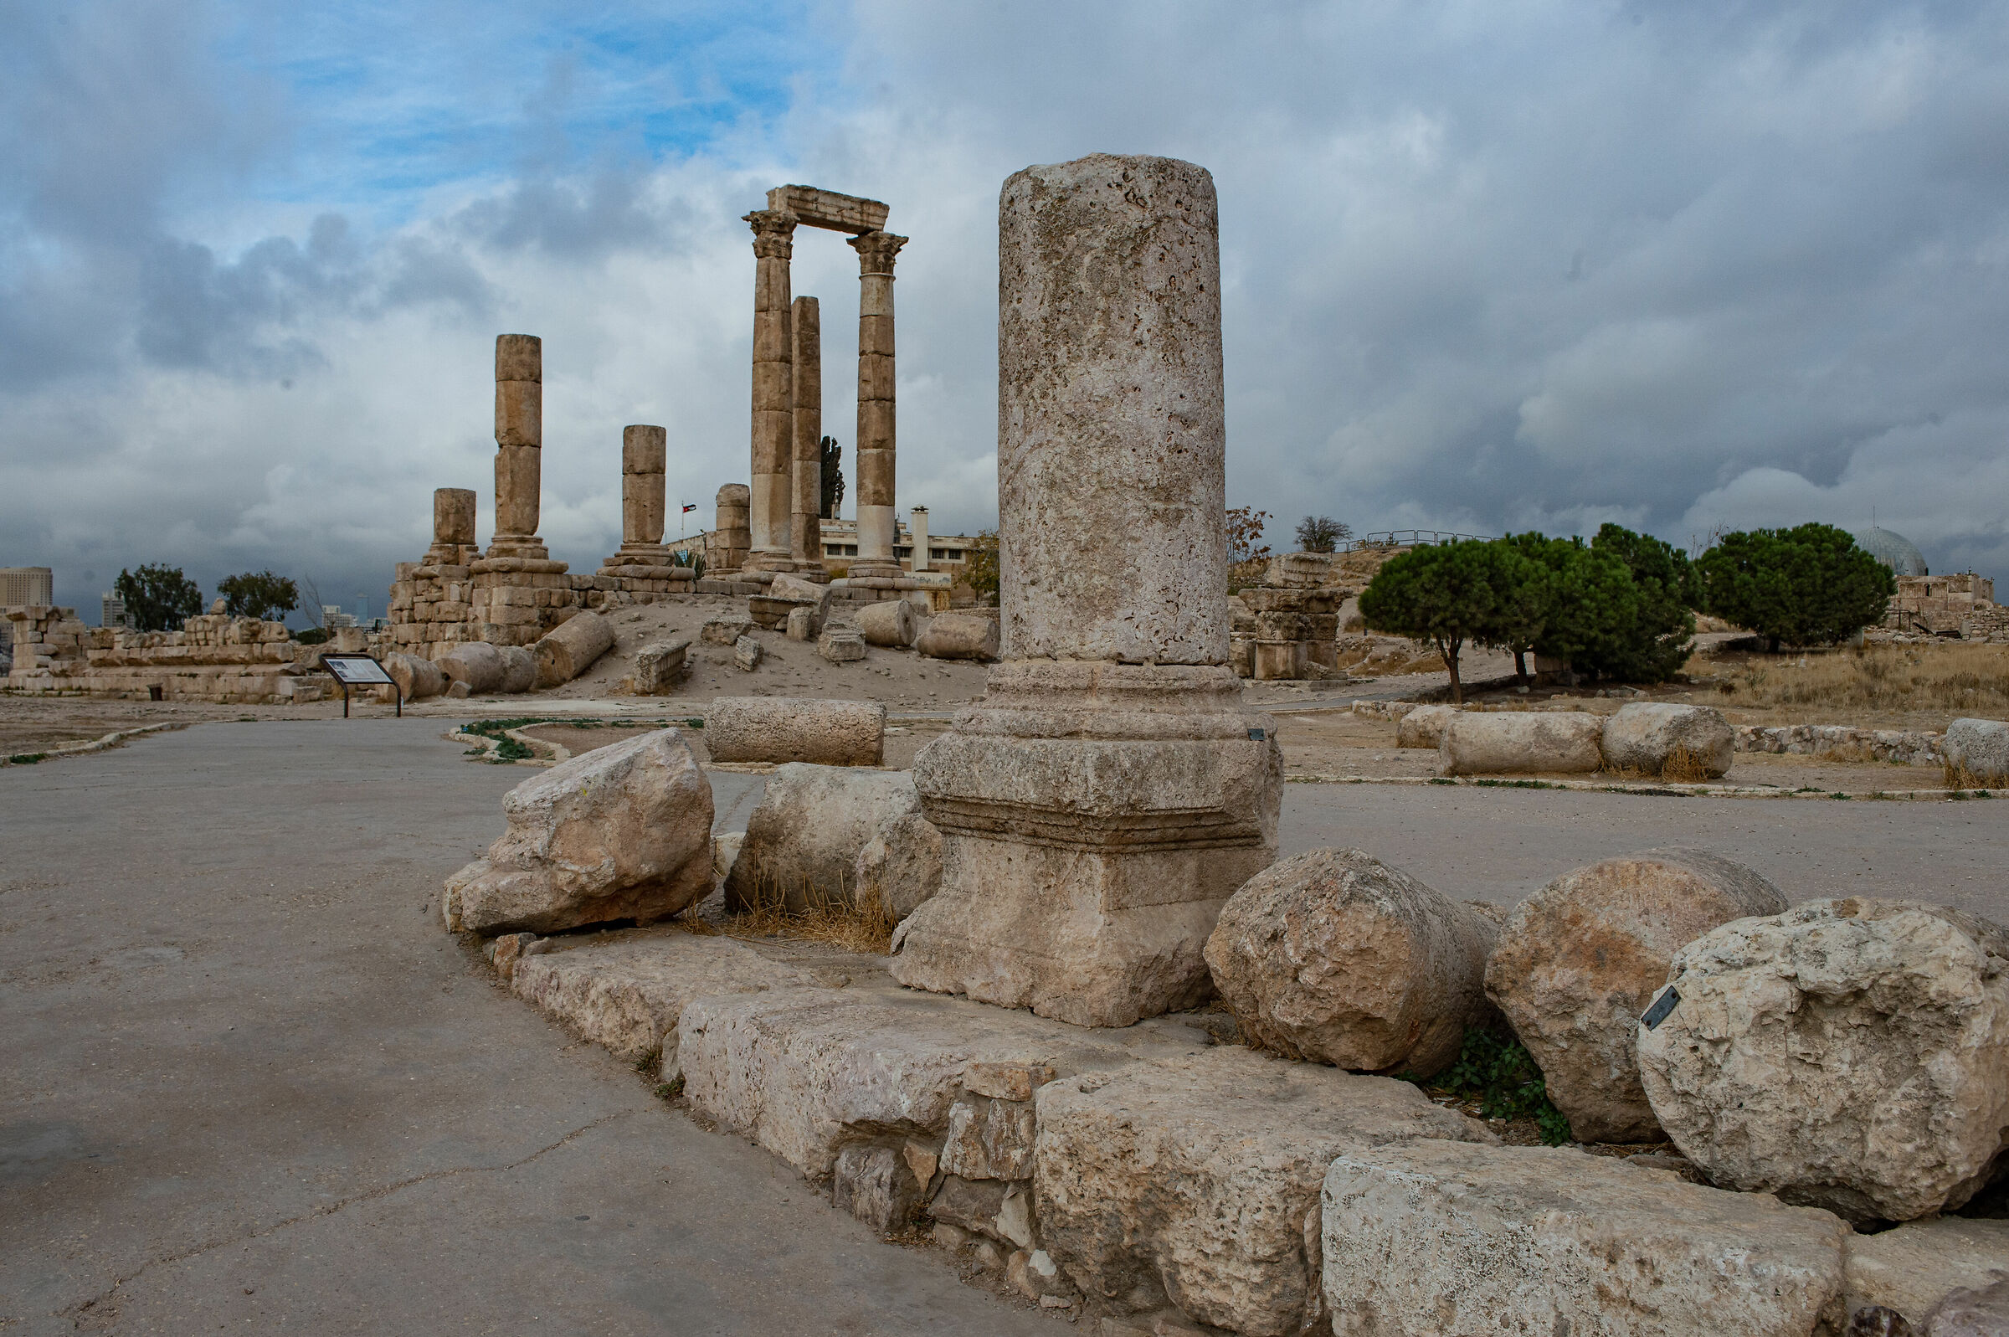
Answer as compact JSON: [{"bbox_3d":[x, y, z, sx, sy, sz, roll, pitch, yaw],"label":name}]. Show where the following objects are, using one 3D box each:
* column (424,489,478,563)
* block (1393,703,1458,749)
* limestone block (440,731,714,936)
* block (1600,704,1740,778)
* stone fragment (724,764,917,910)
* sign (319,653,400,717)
[{"bbox_3d":[-15.579,-4.047,49.000,1.620,2.180,1.620,0,0,-40],"label":"column"},{"bbox_3d":[7.298,0.982,29.596,1.200,0.750,0.800,0,1,-6],"label":"block"},{"bbox_3d":[-2.206,0.833,8.950,1.300,0.950,0.800,0,0,-18],"label":"limestone block"},{"bbox_3d":[7.595,0.818,19.800,0.820,0.800,1.150,0,0,-14],"label":"block"},{"bbox_3d":[-0.868,0.833,8.500,0.980,0.780,0.780,0,0,30],"label":"stone fragment"},{"bbox_3d":[-11.922,0.320,31.994,0.720,1.160,1.220,1,1,39],"label":"sign"}]

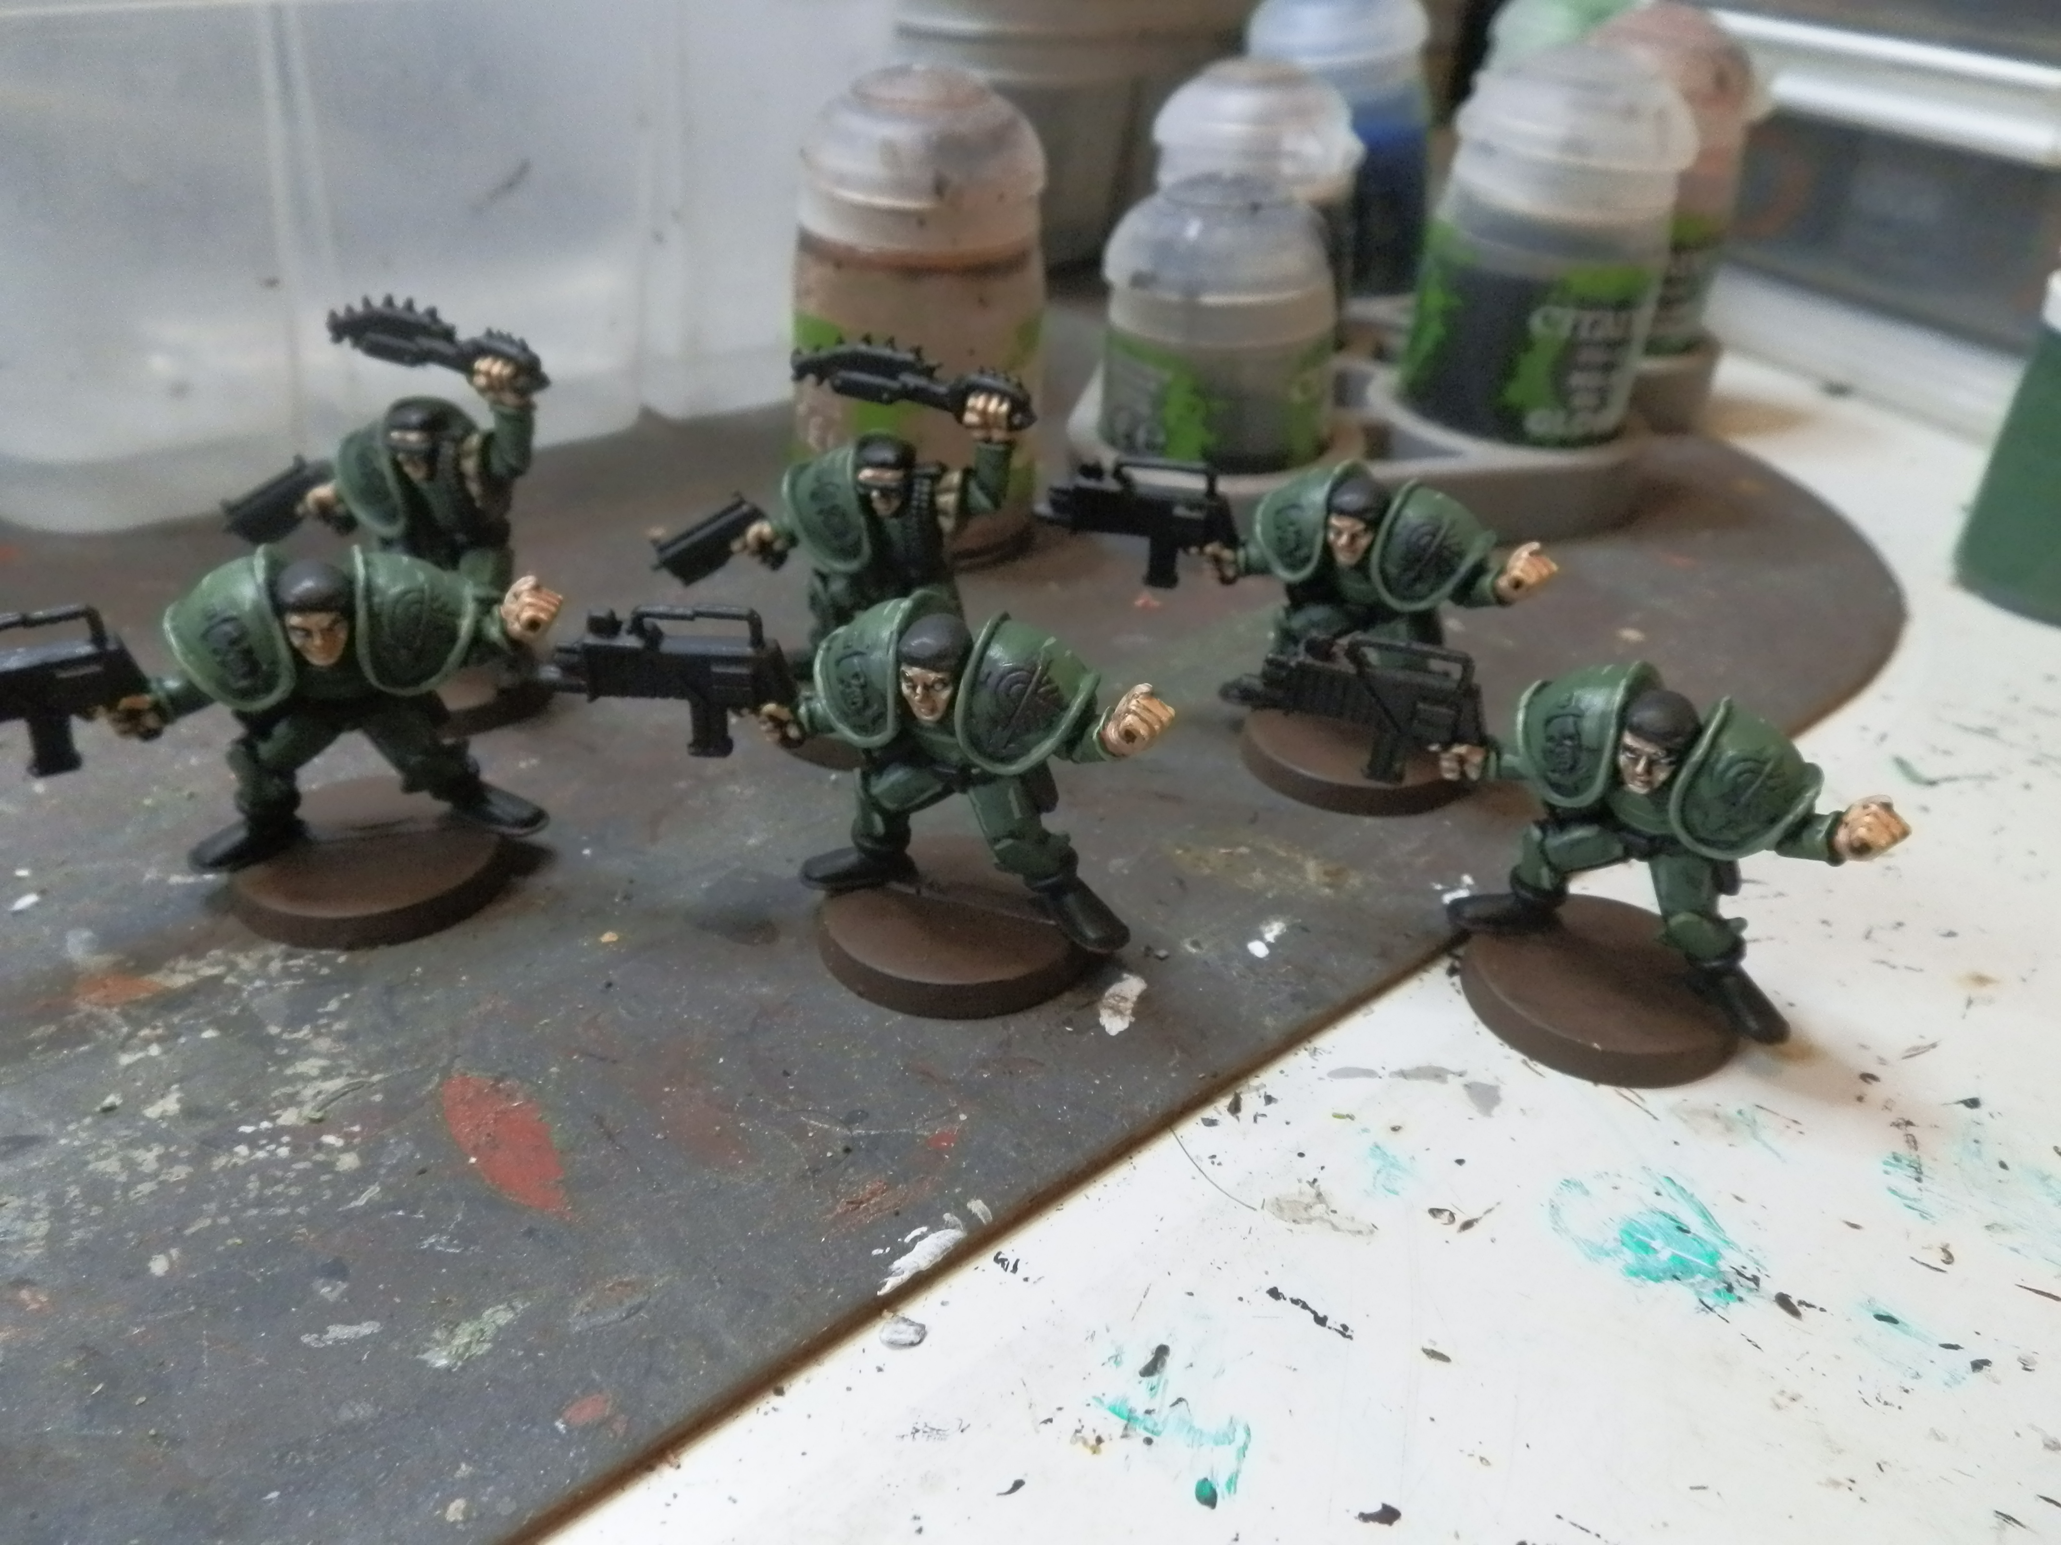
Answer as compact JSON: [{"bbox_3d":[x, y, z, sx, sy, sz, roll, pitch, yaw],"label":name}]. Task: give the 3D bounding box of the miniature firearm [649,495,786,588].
[{"bbox_3d":[-0.033,-0.024,0.181,0.016,0.009,0.004,-26,25,21],"label":"miniature firearm"}]

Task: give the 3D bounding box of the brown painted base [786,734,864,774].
[{"bbox_3d":[-0.017,-0.008,0.187,0.025,0.003,0.025,3,31,0],"label":"brown painted base"}]

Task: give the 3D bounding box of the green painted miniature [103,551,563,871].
[{"bbox_3d":[-0.059,-0.005,0.145,0.038,0.029,0.014,-5,32,-13],"label":"green painted miniature"}]

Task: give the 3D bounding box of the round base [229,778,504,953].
[{"bbox_3d":[-0.061,0.008,0.155,0.025,0.003,0.025,3,31,0],"label":"round base"}]

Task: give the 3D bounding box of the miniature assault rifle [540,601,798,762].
[{"bbox_3d":[-0.033,-0.008,0.149,0.027,0.015,0.004,5,30,20],"label":"miniature assault rifle"}]

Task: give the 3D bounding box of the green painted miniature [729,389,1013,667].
[{"bbox_3d":[-0.016,-0.024,0.176,0.031,0.036,0.019,11,31,12],"label":"green painted miniature"}]

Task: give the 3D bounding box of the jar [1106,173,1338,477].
[{"bbox_3d":[0.027,-0.061,0.236,0.033,0.042,0.033,0,31,2],"label":"jar"}]

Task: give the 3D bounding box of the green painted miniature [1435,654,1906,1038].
[{"bbox_3d":[0.052,0.006,0.143,0.038,0.032,0.018,21,35,27],"label":"green painted miniature"}]

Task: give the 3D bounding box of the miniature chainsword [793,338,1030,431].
[{"bbox_3d":[-0.012,-0.039,0.169,0.025,0.007,0.004,12,31,0],"label":"miniature chainsword"}]

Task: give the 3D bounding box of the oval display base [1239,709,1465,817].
[{"bbox_3d":[0.036,-0.003,0.184,0.025,0.003,0.025,3,31,0],"label":"oval display base"}]

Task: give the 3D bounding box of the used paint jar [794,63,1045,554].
[{"bbox_3d":[-0.015,-0.062,0.225,0.035,0.059,0.035,2,31,-1],"label":"used paint jar"}]

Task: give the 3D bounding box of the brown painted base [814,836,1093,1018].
[{"bbox_3d":[-0.007,0.013,0.151,0.025,0.003,0.025,3,31,0],"label":"brown painted base"}]

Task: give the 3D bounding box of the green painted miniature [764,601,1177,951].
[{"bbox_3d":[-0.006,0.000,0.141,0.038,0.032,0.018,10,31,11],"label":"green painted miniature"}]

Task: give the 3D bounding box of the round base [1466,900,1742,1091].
[{"bbox_3d":[0.053,0.019,0.154,0.025,0.003,0.025,3,31,-2],"label":"round base"}]

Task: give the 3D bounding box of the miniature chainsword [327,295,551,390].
[{"bbox_3d":[-0.059,-0.043,0.167,0.026,0.008,0.004,13,33,15],"label":"miniature chainsword"}]

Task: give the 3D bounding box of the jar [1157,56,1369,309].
[{"bbox_3d":[0.034,-0.086,0.269,0.035,0.056,0.035,2,31,-1],"label":"jar"}]

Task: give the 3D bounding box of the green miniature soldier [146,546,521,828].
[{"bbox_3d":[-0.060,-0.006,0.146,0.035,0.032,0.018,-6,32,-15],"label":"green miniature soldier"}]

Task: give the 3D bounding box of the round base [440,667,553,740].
[{"bbox_3d":[-0.065,-0.011,0.186,0.025,0.003,0.025,3,31,-2],"label":"round base"}]

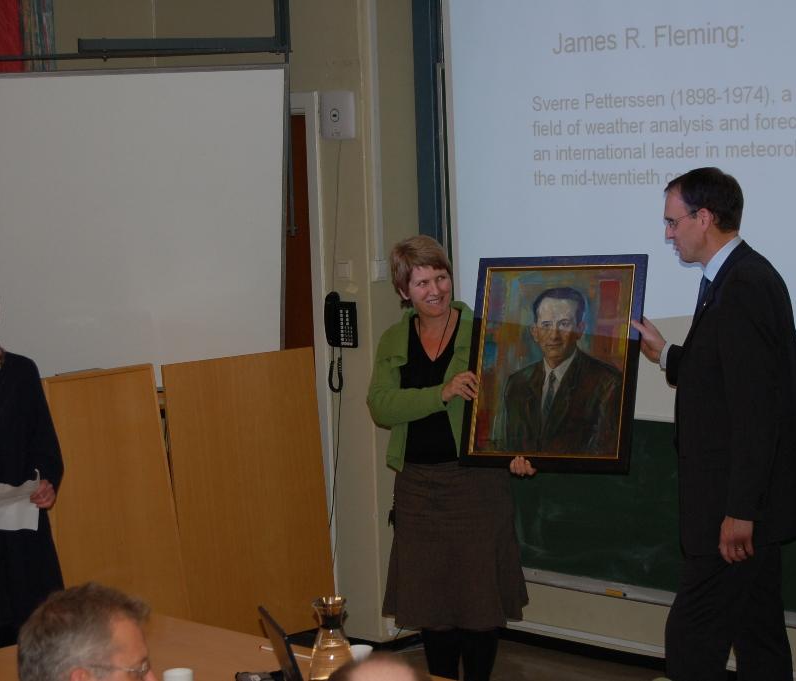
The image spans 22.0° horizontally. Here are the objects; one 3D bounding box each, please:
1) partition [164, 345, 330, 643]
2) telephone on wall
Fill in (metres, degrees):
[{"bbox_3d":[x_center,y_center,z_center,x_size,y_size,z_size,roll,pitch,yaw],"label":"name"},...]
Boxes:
[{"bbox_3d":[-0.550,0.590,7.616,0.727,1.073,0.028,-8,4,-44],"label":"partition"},{"bbox_3d":[-0.224,-0.073,7.731,0.056,0.208,0.140,-8,8,-44],"label":"telephone on wall"}]

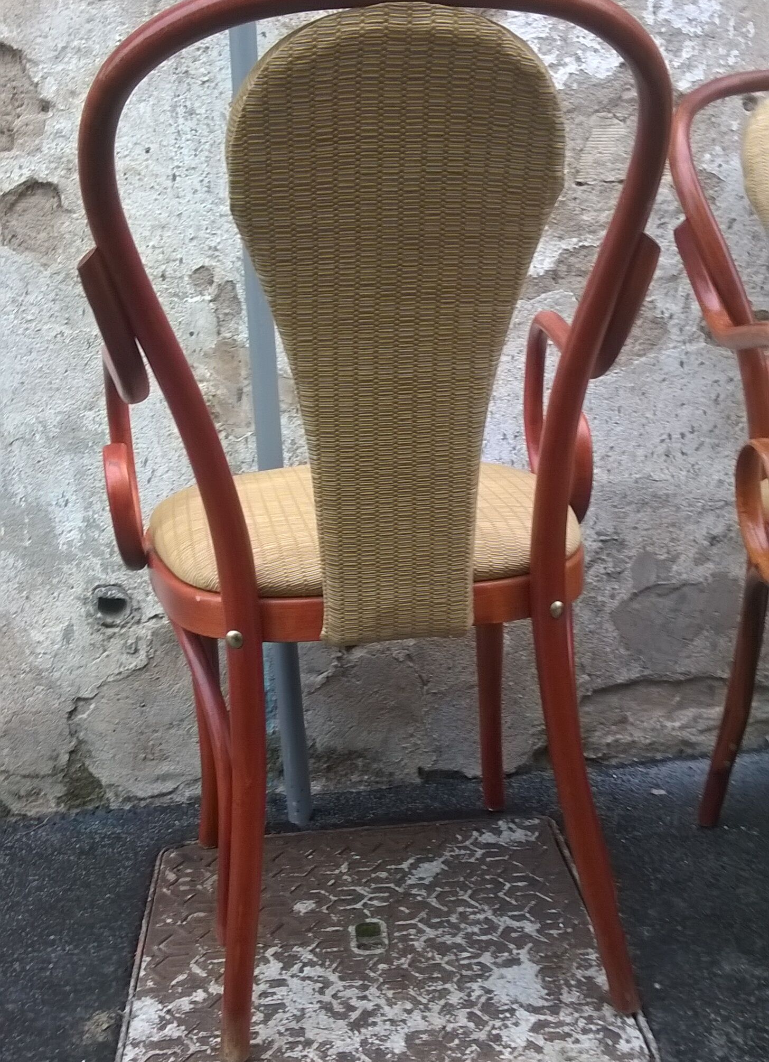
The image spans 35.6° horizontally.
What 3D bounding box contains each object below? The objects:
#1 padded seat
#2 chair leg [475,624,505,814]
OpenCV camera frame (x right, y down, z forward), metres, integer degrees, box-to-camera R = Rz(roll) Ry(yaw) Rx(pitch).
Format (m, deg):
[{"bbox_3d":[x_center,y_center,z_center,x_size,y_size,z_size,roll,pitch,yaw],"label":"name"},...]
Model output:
[{"bbox_3d":[-0.020,-0.025,1.291,0.465,0.050,0.403,-5,17,-8],"label":"padded seat"},{"bbox_3d":[0.136,0.175,1.535,0.034,0.405,0.036,-5,17,-7],"label":"chair leg"}]

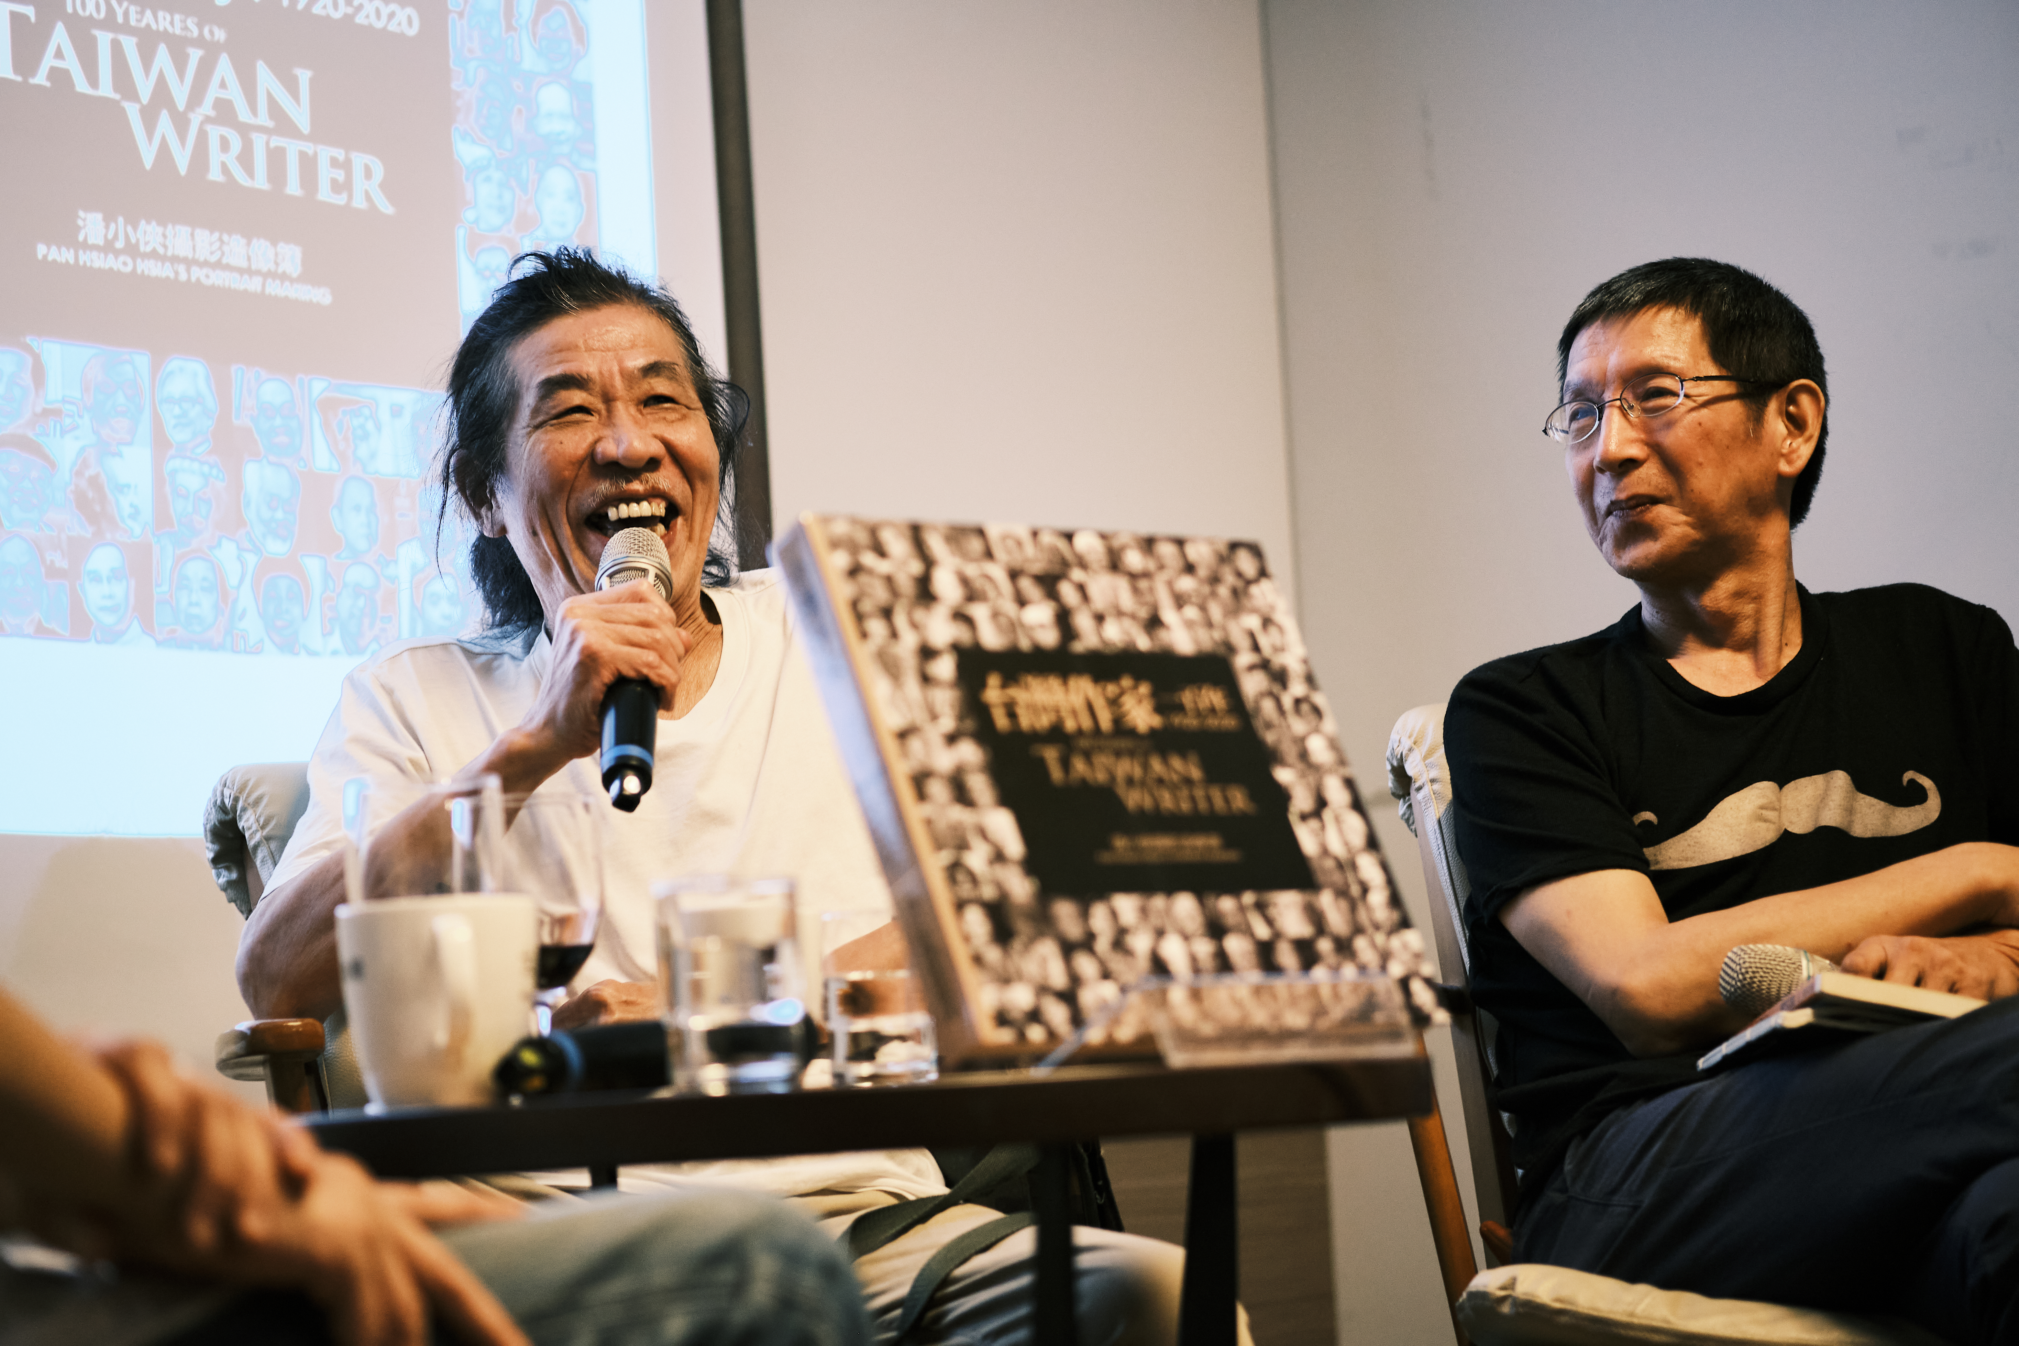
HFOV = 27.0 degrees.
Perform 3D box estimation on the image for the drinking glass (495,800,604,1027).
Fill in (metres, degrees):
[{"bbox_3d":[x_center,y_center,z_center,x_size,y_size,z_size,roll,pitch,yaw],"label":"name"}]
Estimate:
[{"bbox_3d":[-0.262,0.151,2.320,0.083,0.168,0.083,-4,-5,0],"label":"drinking glass"}]

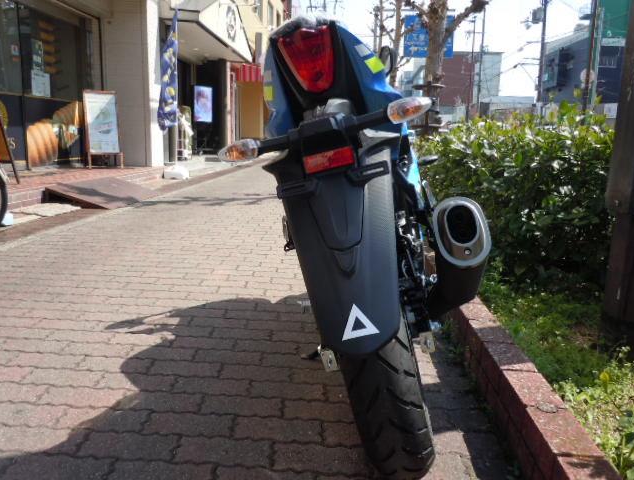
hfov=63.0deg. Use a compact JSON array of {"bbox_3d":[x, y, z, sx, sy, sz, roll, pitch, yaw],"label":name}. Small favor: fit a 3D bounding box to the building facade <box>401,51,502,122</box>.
[{"bbox_3d":[11.757,-12.516,48.469,9.300,8.841,6.000,1,11,0],"label":"building facade"}]

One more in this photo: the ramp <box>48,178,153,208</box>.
[{"bbox_3d":[-2.361,-0.558,5.868,0.760,0.165,1.520,1,11,0],"label":"ramp"}]

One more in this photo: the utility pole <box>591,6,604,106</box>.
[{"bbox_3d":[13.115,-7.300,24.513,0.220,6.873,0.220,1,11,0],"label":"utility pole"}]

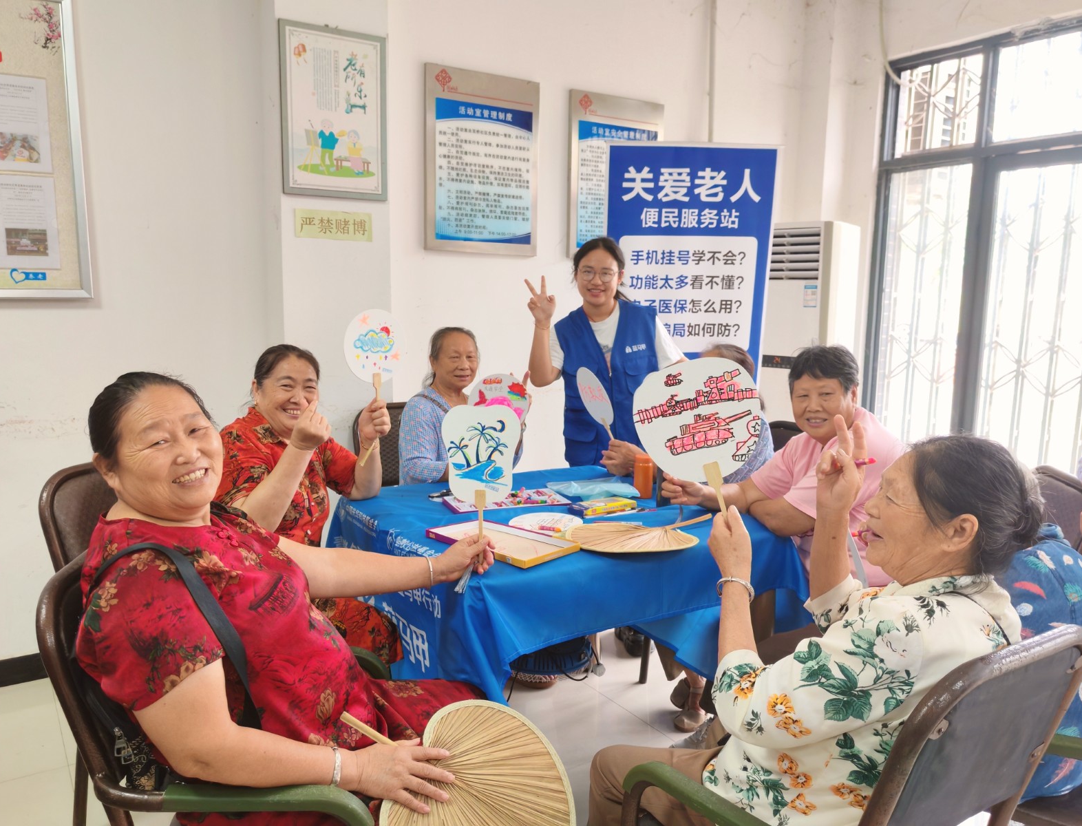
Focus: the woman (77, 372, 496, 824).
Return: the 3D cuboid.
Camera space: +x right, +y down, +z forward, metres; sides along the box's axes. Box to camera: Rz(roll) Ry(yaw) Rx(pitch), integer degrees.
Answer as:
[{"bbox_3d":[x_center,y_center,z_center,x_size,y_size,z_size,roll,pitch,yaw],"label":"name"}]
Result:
[{"bbox_3d":[-0.400,0.565,1.470,0.820,1.250,0.620,4,9,18],"label":"woman"}]

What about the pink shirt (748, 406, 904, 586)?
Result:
[{"bbox_3d":[0.719,0.230,2.120,0.450,0.500,0.330,8,11,42],"label":"pink shirt"}]

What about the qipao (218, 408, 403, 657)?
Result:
[{"bbox_3d":[-0.620,0.310,2.270,0.500,0.720,0.470,7,11,37],"label":"qipao"}]

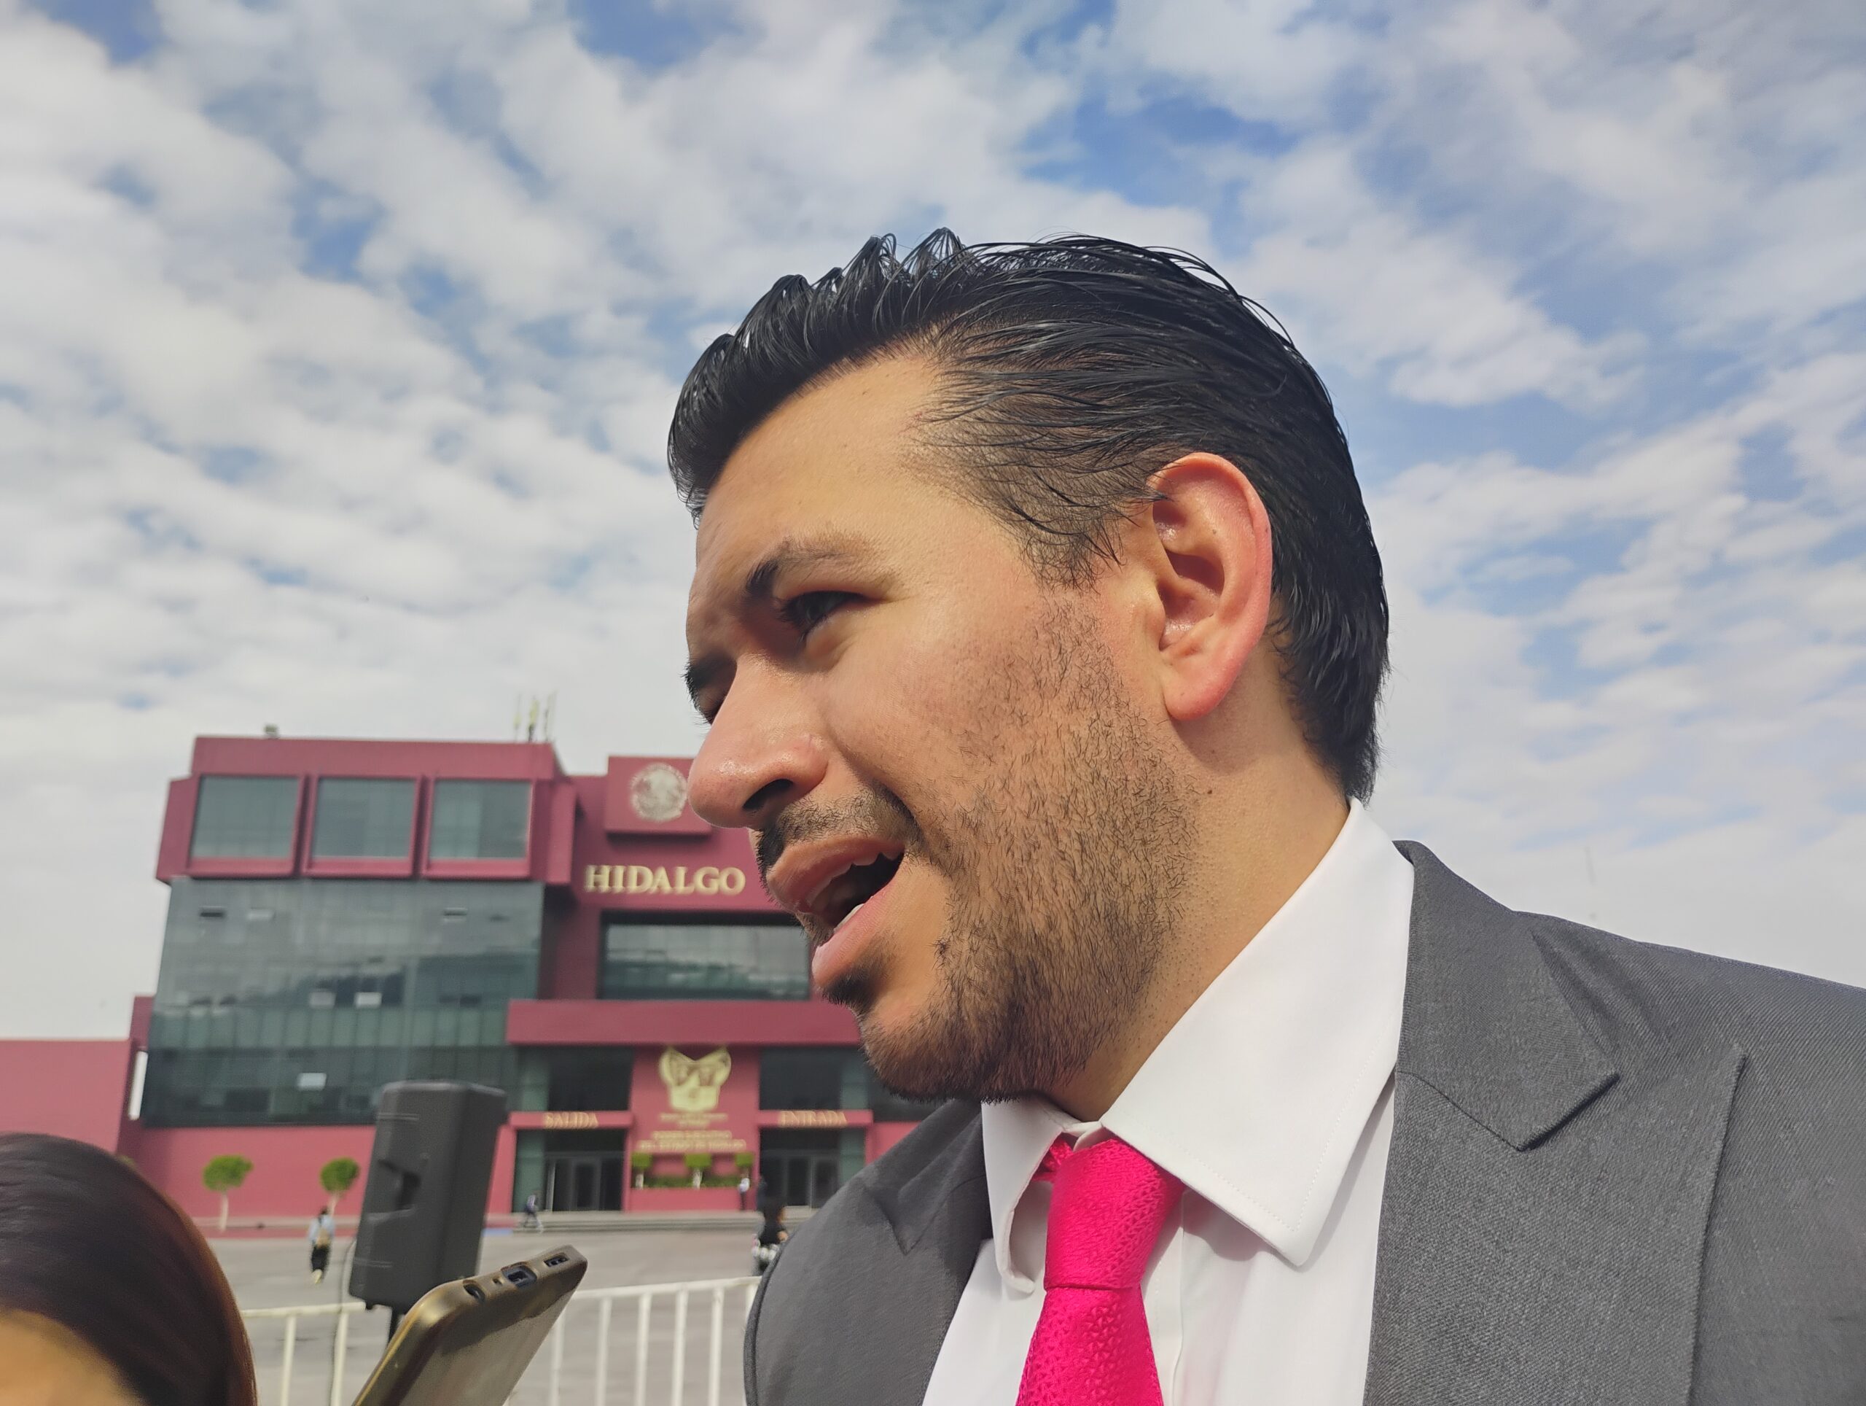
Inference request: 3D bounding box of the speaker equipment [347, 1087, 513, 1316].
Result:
[{"bbox_3d":[-1.645,1.575,4.870,0.330,0.660,0.390,2,-17,7],"label":"speaker equipment"}]

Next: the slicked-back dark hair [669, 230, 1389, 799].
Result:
[{"bbox_3d":[0.032,-0.057,0.483,0.220,0.195,0.175,-6,-12,-24],"label":"slicked-back dark hair"}]

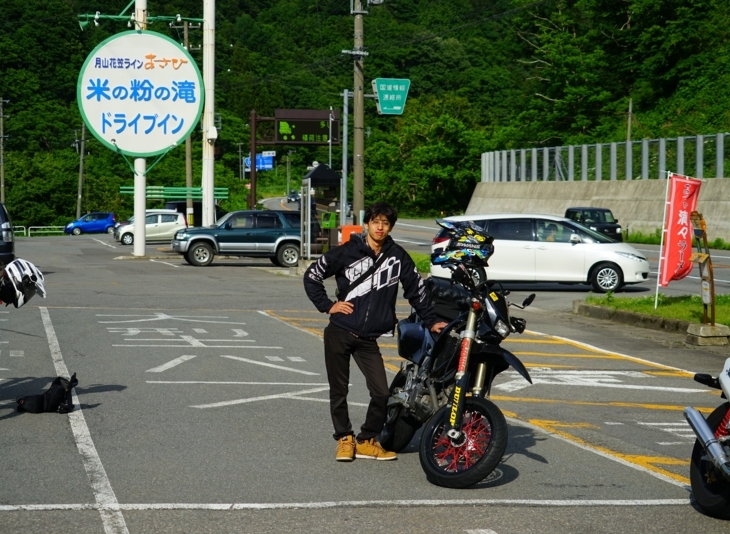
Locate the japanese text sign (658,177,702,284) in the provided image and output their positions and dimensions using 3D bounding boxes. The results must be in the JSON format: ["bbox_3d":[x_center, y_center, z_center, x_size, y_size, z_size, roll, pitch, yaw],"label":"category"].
[{"bbox_3d":[5.107,-0.594,23.500,0.620,1.800,0.180,5,2,17],"label":"japanese text sign"}]

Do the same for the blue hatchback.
[{"bbox_3d":[-18.955,-3.016,99.970,3.750,1.560,1.680,0,2,-14],"label":"blue hatchback"}]

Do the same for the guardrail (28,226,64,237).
[{"bbox_3d":[-22.233,-2.473,101.500,2.800,0.720,0.120,0,2,-14],"label":"guardrail"}]

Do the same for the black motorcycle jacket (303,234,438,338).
[{"bbox_3d":[0.037,0.133,9.850,0.900,0.700,0.400,0,2,2],"label":"black motorcycle jacket"}]

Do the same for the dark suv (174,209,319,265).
[{"bbox_3d":[-3.718,-0.954,45.166,4.650,1.750,1.750,0,2,-13],"label":"dark suv"}]

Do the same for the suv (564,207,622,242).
[{"bbox_3d":[9.815,-1.644,61.967,1.500,1.720,3.420,0,2,-9],"label":"suv"}]

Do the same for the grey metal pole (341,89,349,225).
[{"bbox_3d":[-0.654,-3.120,49.000,0.160,5.850,0.160,1,2,0],"label":"grey metal pole"}]

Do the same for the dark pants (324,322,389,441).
[{"bbox_3d":[-0.058,0.750,9.850,0.440,0.830,0.310,0,2,-5],"label":"dark pants"}]

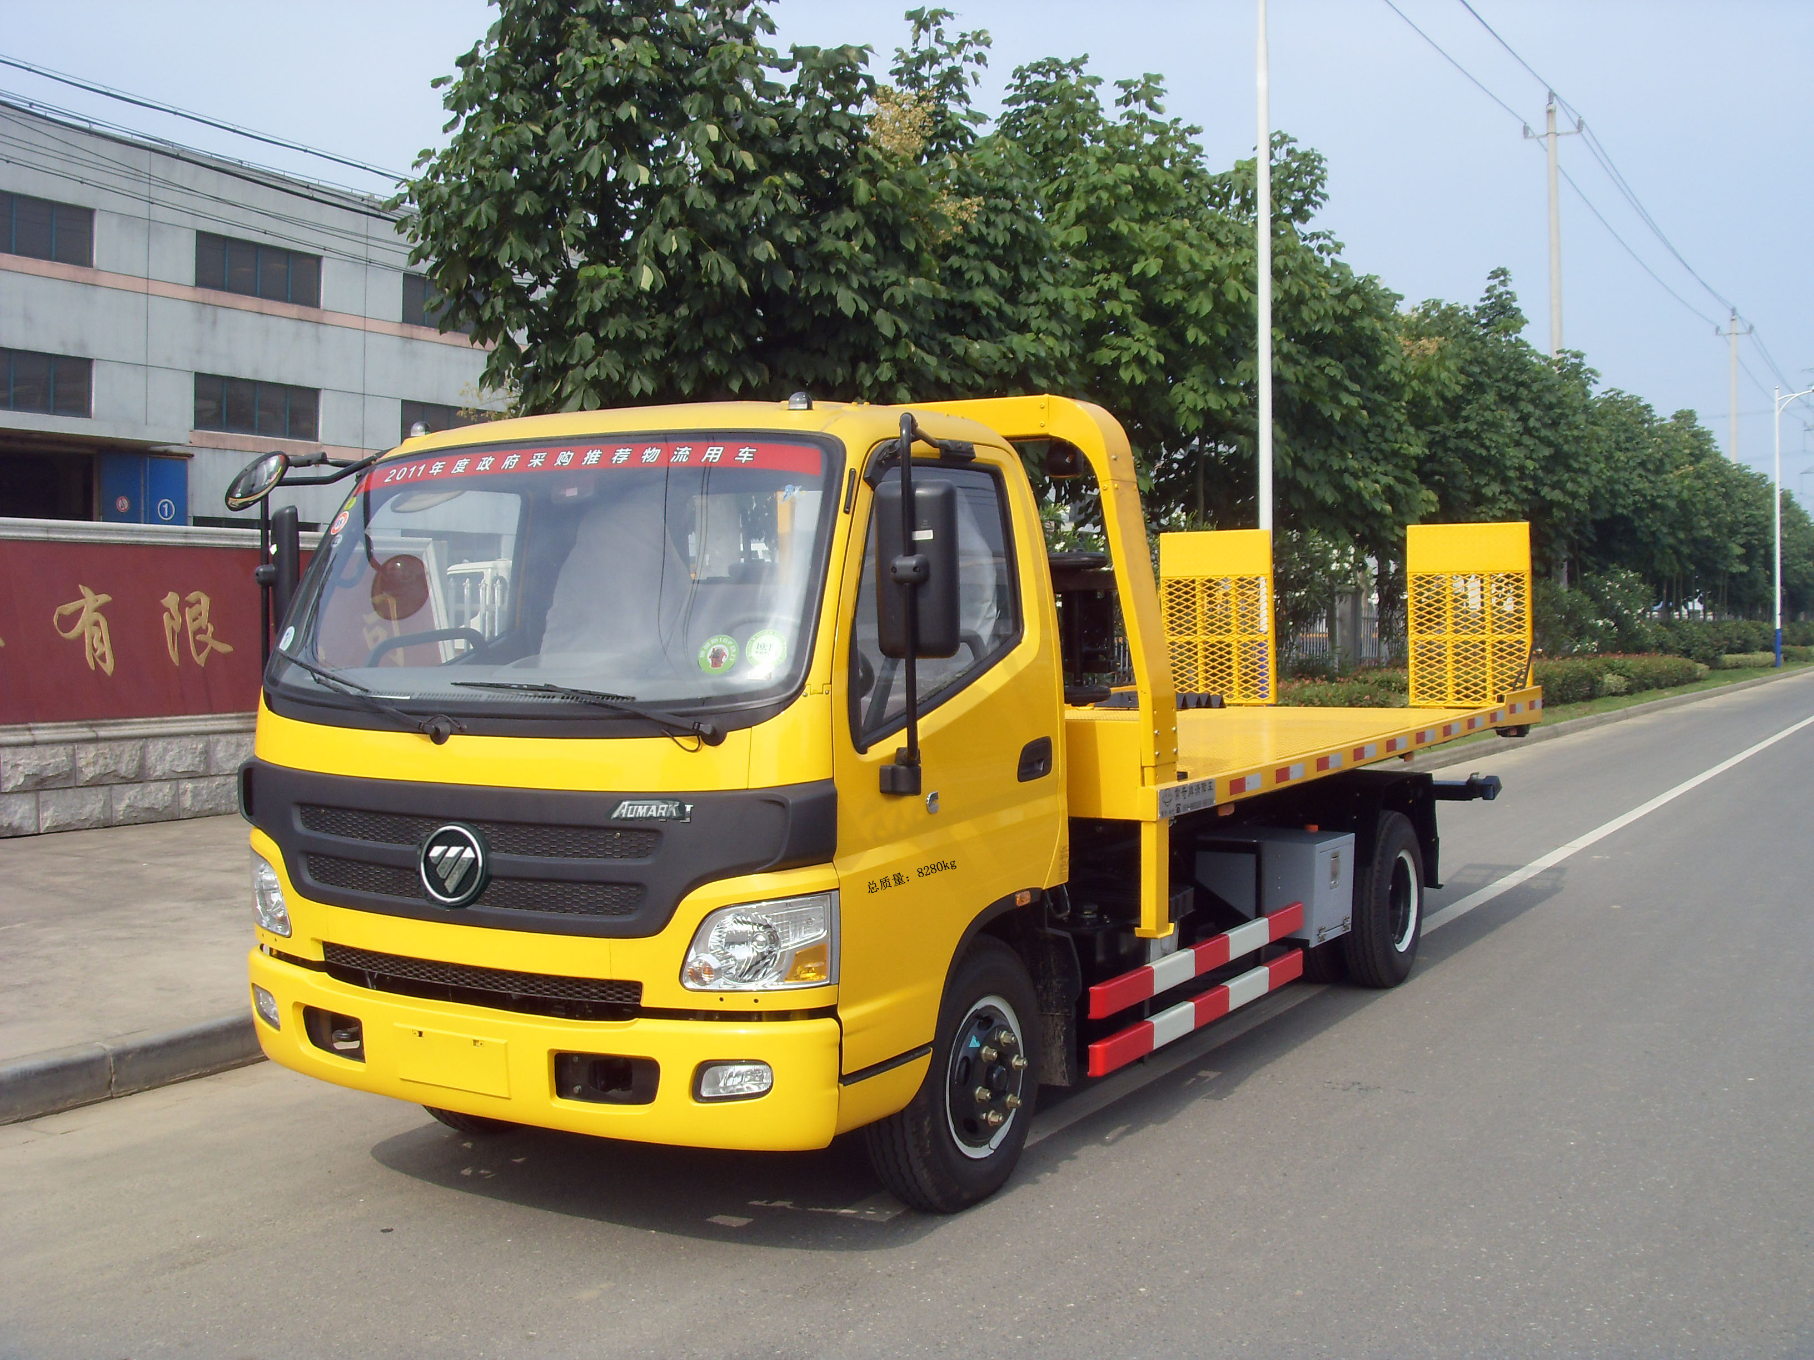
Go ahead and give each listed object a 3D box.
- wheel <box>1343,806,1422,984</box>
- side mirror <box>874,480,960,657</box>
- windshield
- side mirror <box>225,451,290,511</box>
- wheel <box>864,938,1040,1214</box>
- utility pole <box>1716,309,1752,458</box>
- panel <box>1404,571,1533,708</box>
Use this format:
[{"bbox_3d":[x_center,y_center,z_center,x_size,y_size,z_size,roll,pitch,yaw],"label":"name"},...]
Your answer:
[{"bbox_3d":[2.126,0.979,9.062,0.207,0.768,0.768,0,2,29],"label":"wheel"},{"bbox_3d":[0.032,-0.278,5.091,0.202,0.433,0.089,0,2,17],"label":"side mirror"},{"bbox_3d":[-1.001,-0.259,5.359,1.840,0.820,0.260,0,-22,29],"label":"windshield"},{"bbox_3d":[-1.873,-0.574,5.890,0.212,0.064,0.212,-46,-13,16],"label":"side mirror"},{"bbox_3d":[0.147,1.098,5.688,0.207,0.768,0.768,0,2,29],"label":"wheel"},{"bbox_3d":[28.430,-6.548,70.162,1.300,12.427,0.350,0,2,29],"label":"utility pole"},{"bbox_3d":[3.037,-0.225,11.045,0.660,0.734,0.079,0,2,29],"label":"panel"}]

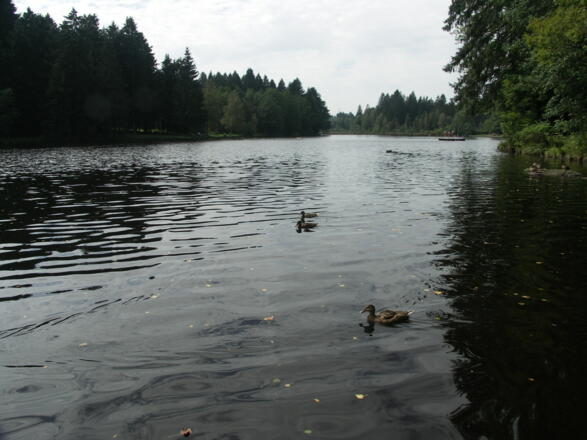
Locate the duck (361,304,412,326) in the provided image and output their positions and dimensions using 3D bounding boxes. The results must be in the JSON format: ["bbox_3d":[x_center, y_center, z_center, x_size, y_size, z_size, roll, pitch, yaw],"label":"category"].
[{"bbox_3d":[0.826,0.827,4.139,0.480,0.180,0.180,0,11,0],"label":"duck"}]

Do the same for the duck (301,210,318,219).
[{"bbox_3d":[0.334,-0.093,9.169,0.430,0.165,0.170,0,11,0],"label":"duck"}]

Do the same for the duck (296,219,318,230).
[{"bbox_3d":[0.239,0.095,8.211,0.460,0.165,0.170,-2,11,-10],"label":"duck"}]

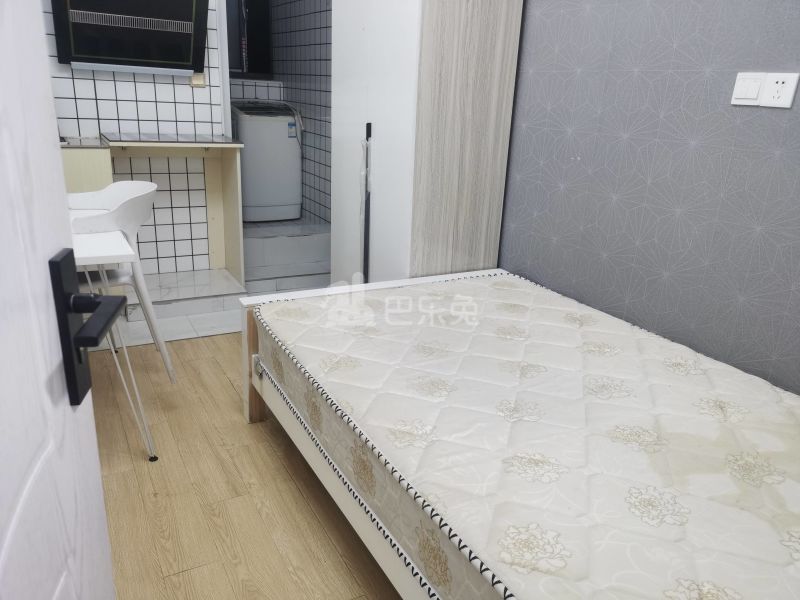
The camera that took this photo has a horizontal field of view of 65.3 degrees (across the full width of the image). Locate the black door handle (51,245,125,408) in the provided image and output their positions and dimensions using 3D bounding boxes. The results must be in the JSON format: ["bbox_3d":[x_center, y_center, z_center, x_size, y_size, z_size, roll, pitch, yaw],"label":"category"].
[{"bbox_3d":[-0.379,0.053,0.753,0.076,0.194,0.169,-1,18,-11],"label":"black door handle"}]

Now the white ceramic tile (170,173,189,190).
[{"bbox_3d":[-1.356,-0.726,3.825,0.101,0.101,0.009,-7,20,-28],"label":"white ceramic tile"}]

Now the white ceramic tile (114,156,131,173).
[{"bbox_3d":[-1.558,-0.761,3.509,0.090,0.098,0.010,-8,21,-28],"label":"white ceramic tile"}]

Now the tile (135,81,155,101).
[{"bbox_3d":[-1.419,-1.160,3.487,0.100,0.100,0.010,-7,21,-26],"label":"tile"}]

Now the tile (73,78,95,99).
[{"bbox_3d":[-1.728,-1.154,3.420,0.101,0.101,0.009,-7,20,-28],"label":"tile"}]

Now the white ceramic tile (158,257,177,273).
[{"bbox_3d":[-1.471,-0.221,3.938,0.101,0.101,0.009,-7,20,-28],"label":"white ceramic tile"}]

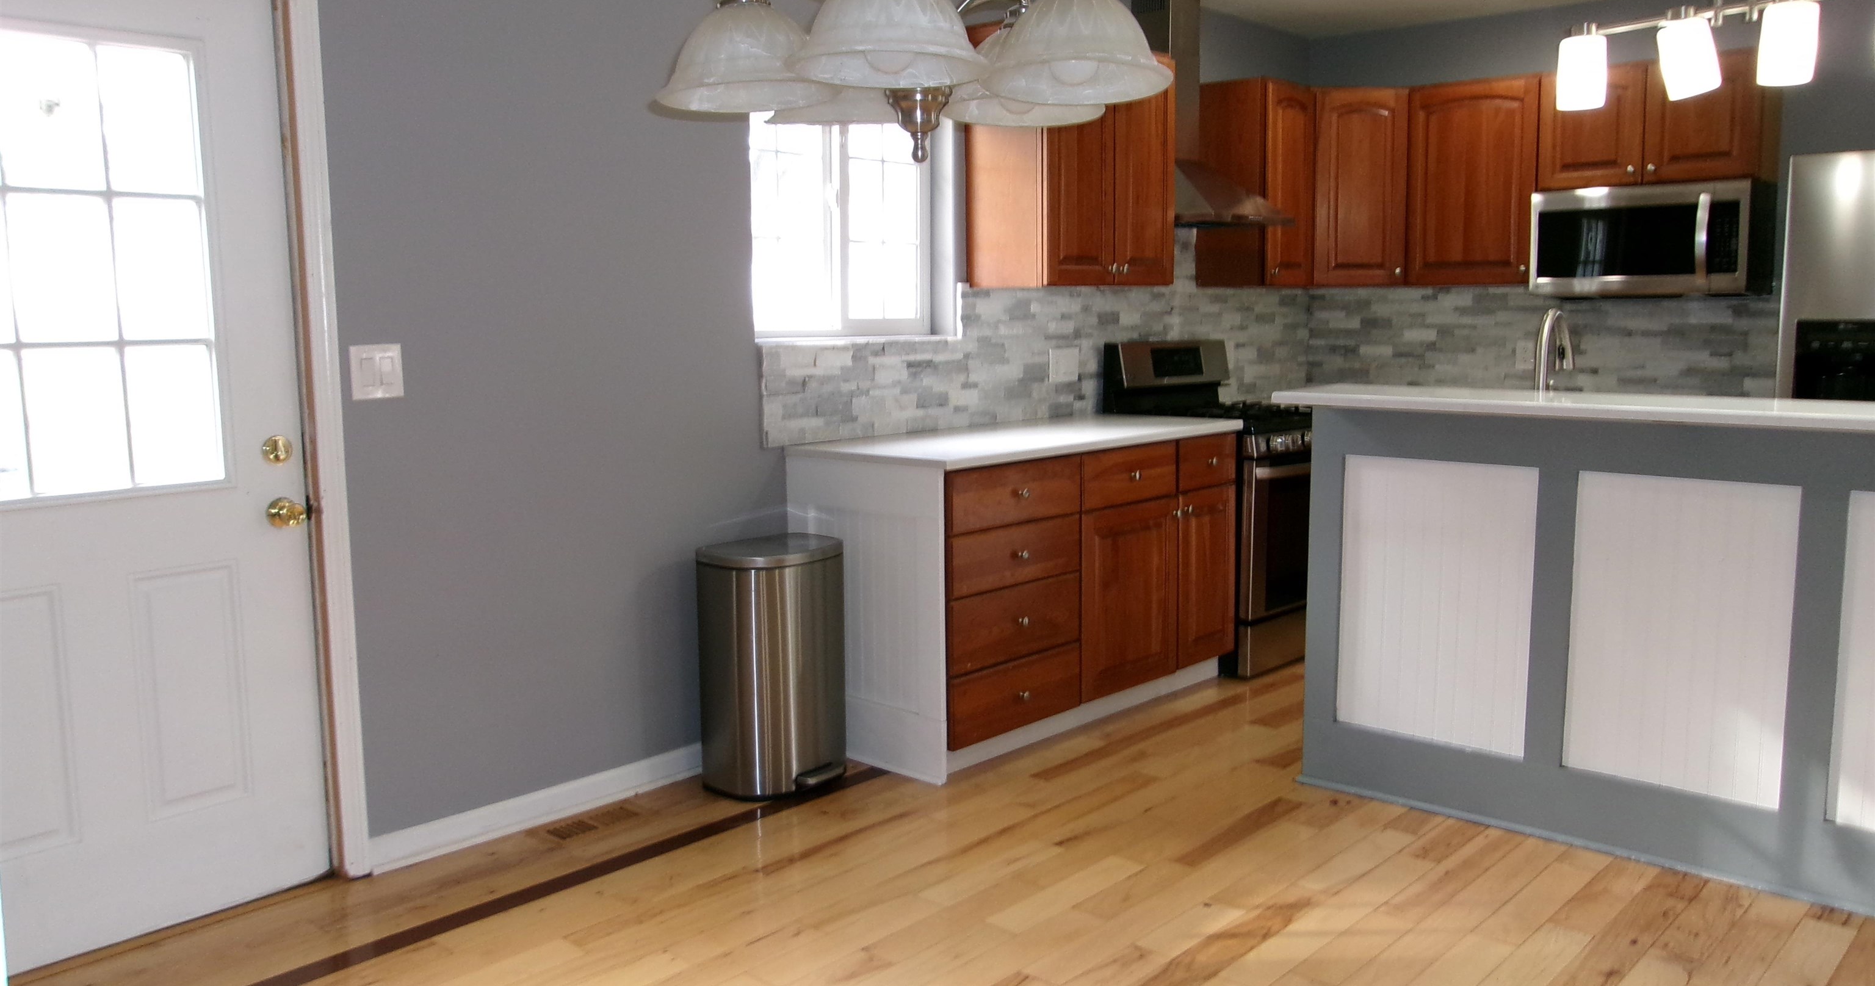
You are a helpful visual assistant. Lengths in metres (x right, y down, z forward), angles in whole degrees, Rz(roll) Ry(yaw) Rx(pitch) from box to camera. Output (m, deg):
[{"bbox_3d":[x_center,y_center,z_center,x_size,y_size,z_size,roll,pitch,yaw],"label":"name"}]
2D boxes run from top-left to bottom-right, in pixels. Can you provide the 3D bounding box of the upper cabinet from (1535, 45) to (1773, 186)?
[{"bbox_3d":[2.736,-1.395,5.580,0.759,0.442,0.329,6,9,41],"label":"upper cabinet"}]

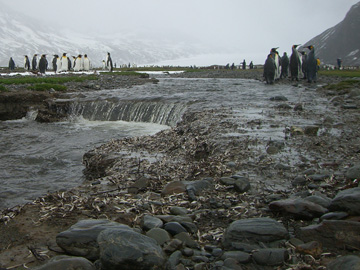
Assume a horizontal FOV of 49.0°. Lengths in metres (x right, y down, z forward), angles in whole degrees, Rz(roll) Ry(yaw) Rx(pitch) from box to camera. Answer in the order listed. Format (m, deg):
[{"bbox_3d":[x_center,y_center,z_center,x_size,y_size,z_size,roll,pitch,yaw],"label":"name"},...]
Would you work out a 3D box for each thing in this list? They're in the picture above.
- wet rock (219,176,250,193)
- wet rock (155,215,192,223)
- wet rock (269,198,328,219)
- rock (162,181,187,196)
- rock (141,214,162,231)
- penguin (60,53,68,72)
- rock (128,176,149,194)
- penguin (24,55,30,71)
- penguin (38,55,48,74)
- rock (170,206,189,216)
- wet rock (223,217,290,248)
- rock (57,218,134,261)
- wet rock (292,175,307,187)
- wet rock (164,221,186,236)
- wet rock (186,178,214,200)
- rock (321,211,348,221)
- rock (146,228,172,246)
[{"bbox_3d":[0.251,0.228,1.817,0.145,0.060,0.090,1,10,8],"label":"wet rock"},{"bbox_3d":[-0.021,0.323,1.526,0.142,0.034,0.075,0,10,-1],"label":"wet rock"},{"bbox_3d":[0.467,0.293,1.565,0.228,0.058,0.137,0,10,0],"label":"wet rock"},{"bbox_3d":[-0.026,0.251,1.855,0.115,0.060,0.085,0,10,-1],"label":"rock"},{"bbox_3d":[-0.107,0.342,1.529,0.086,0.053,0.069,0,10,0],"label":"rock"},{"bbox_3d":[-5.378,-3.366,18.400,0.310,0.880,0.330,-3,10,-14],"label":"penguin"},{"bbox_3d":[-0.200,0.245,1.915,0.100,0.072,0.085,-1,10,-6],"label":"rock"},{"bbox_3d":[-8.600,-4.080,22.300,0.300,0.860,0.270,-4,11,-22],"label":"penguin"},{"bbox_3d":[-5.941,-3.060,17.200,0.310,0.870,0.340,4,11,20],"label":"penguin"},{"bbox_3d":[-0.004,0.320,1.654,0.080,0.033,0.060,0,10,0],"label":"rock"},{"bbox_3d":[0.264,0.343,1.380,0.228,0.083,0.148,0,10,0],"label":"wet rock"},{"bbox_3d":[-0.294,0.366,1.394,0.271,0.113,0.168,0,10,0],"label":"rock"},{"bbox_3d":[0.555,0.212,1.836,0.064,0.043,0.055,3,10,17],"label":"wet rock"},{"bbox_3d":[-0.015,0.349,1.464,0.085,0.043,0.068,0,10,0],"label":"wet rock"},{"bbox_3d":[0.093,0.254,1.844,0.135,0.097,0.094,0,10,0],"label":"wet rock"},{"bbox_3d":[0.566,0.297,1.448,0.107,0.032,0.060,4,11,22],"label":"rock"},{"bbox_3d":[-0.073,0.347,1.339,0.083,0.050,0.065,-1,10,-3],"label":"rock"}]

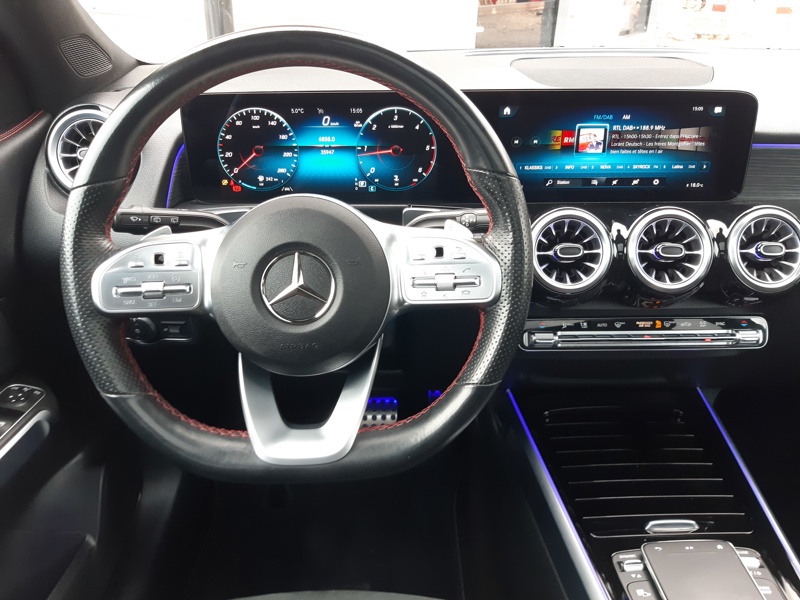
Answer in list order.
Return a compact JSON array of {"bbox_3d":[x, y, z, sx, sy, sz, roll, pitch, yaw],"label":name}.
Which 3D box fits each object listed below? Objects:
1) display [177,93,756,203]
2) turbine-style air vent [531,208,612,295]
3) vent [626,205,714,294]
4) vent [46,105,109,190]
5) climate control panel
[{"bbox_3d":[0.074,-0.170,0.673,0.620,0.119,0.030,0,14,0],"label":"display"},{"bbox_3d":[0.188,-0.058,0.687,0.096,0.096,0.040,0,10,0],"label":"turbine-style air vent"},{"bbox_3d":[0.300,-0.058,0.687,0.096,0.096,0.040,0,10,0],"label":"vent"},{"bbox_3d":[-0.340,-0.168,0.686,0.097,0.097,0.040,0,13,0],"label":"vent"},{"bbox_3d":[0.298,0.041,0.750,0.304,0.043,0.030,0,1,0],"label":"climate control panel"}]

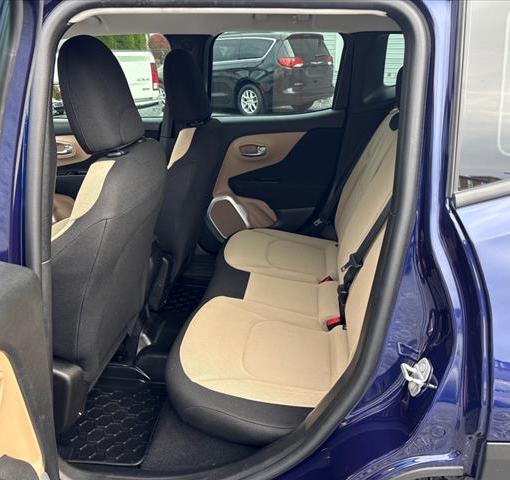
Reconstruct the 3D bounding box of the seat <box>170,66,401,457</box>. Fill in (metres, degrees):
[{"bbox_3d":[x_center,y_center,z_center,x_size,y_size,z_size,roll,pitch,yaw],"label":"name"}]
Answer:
[{"bbox_3d":[0.198,-0.085,1.526,0.819,0.877,1.244,2,22,6],"label":"seat"}]

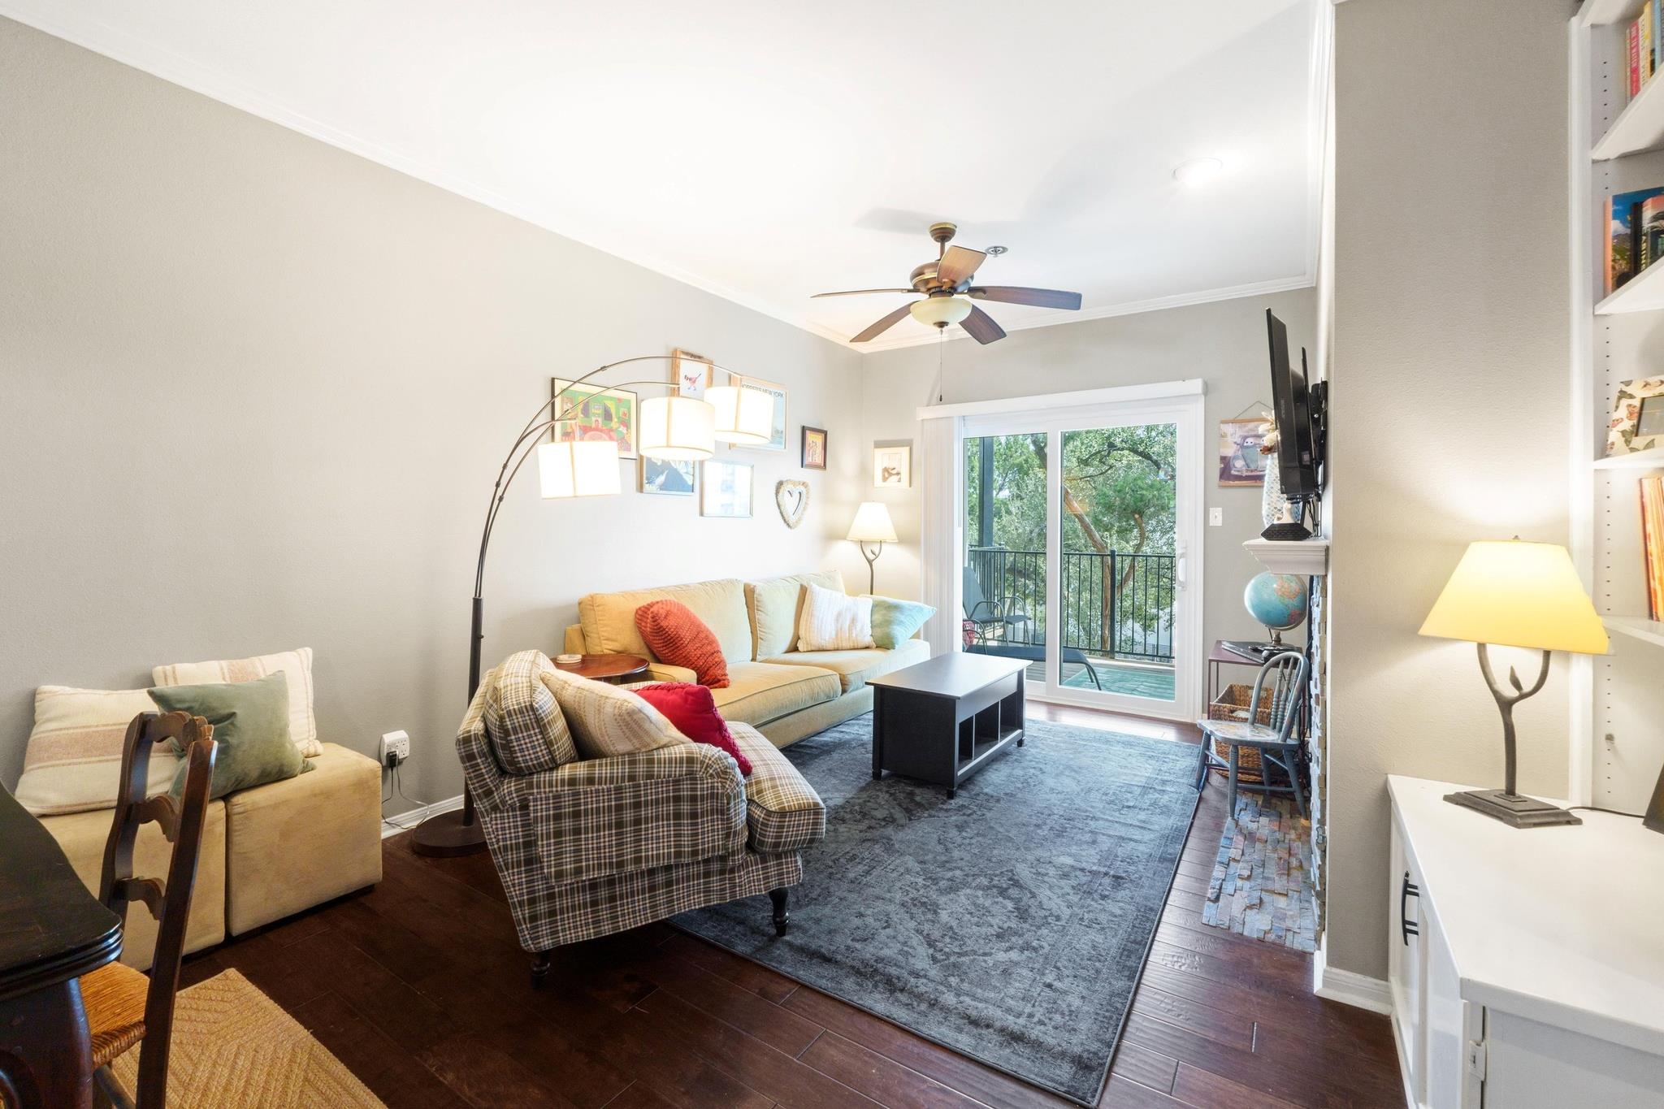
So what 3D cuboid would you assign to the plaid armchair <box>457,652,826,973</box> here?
[{"bbox_3d":[-0.656,0.740,2.380,1.000,0.870,0.930,-1,2,-20],"label":"plaid armchair"}]

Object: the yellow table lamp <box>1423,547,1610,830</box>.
[{"bbox_3d":[1.528,0.266,1.555,0.310,0.615,0.310,0,2,-7],"label":"yellow table lamp"}]

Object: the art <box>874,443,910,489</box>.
[{"bbox_3d":[0.489,-0.712,5.679,0.335,0.335,0.030,1,2,33],"label":"art"}]

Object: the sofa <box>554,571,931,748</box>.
[{"bbox_3d":[-0.327,0.644,4.222,0.890,0.930,2.420,1,2,33],"label":"sofa"}]

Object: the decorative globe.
[{"bbox_3d":[2.360,0.290,3.680,0.320,0.410,0.320,1,2,33],"label":"decorative globe"}]

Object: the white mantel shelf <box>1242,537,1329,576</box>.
[{"bbox_3d":[1.720,-0.010,2.640,0.205,0.105,1.500,1,2,33],"label":"white mantel shelf"}]

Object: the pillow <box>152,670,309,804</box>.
[{"bbox_3d":[-1.960,0.589,2.277,0.140,0.375,0.390,-17,-7,31],"label":"pillow"}]

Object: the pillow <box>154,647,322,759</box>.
[{"bbox_3d":[-2.026,0.556,2.367,0.130,0.400,0.420,-6,-2,33],"label":"pillow"}]

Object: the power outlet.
[{"bbox_3d":[-1.785,0.793,2.839,0.045,0.125,0.100,1,2,33],"label":"power outlet"}]

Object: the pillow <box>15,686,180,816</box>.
[{"bbox_3d":[-2.143,0.575,2.098,0.390,0.380,0.140,-1,-10,-33],"label":"pillow"}]

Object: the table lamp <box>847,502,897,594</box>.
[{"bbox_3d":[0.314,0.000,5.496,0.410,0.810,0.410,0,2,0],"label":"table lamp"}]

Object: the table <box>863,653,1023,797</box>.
[{"bbox_3d":[0.667,0.880,3.773,0.500,0.480,1.050,1,2,35],"label":"table"}]

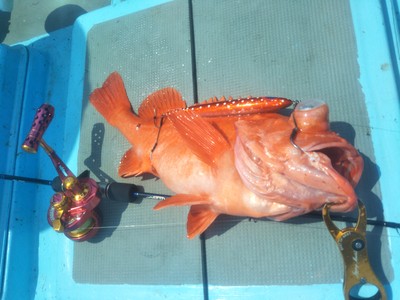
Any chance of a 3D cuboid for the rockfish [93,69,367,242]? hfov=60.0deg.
[{"bbox_3d":[-0.018,-0.001,0.470,0.430,0.115,0.195,11,73,27],"label":"rockfish"}]

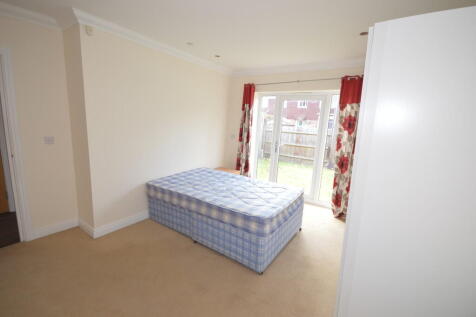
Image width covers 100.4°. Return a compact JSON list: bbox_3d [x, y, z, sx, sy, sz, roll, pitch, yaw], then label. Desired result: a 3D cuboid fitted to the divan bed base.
[{"bbox_3d":[-0.214,0.772,2.852,1.866,0.405,1.130,9,11,34],"label":"divan bed base"}]

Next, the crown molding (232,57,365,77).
[{"bbox_3d":[1.000,-1.555,3.386,2.574,0.105,0.095,7,10,27],"label":"crown molding"}]

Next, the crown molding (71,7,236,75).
[{"bbox_3d":[-0.867,-1.564,2.980,0.095,0.105,2.531,9,12,37],"label":"crown molding"}]

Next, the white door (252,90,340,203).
[{"bbox_3d":[1.087,-0.211,3.949,1.720,2.095,0.080,8,11,30],"label":"white door"}]

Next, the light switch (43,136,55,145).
[{"bbox_3d":[-2.219,-0.212,2.338,0.012,0.090,0.090,9,12,37],"label":"light switch"}]

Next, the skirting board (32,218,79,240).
[{"bbox_3d":[-2.276,0.888,2.492,0.020,0.125,0.450,9,12,37],"label":"skirting board"}]

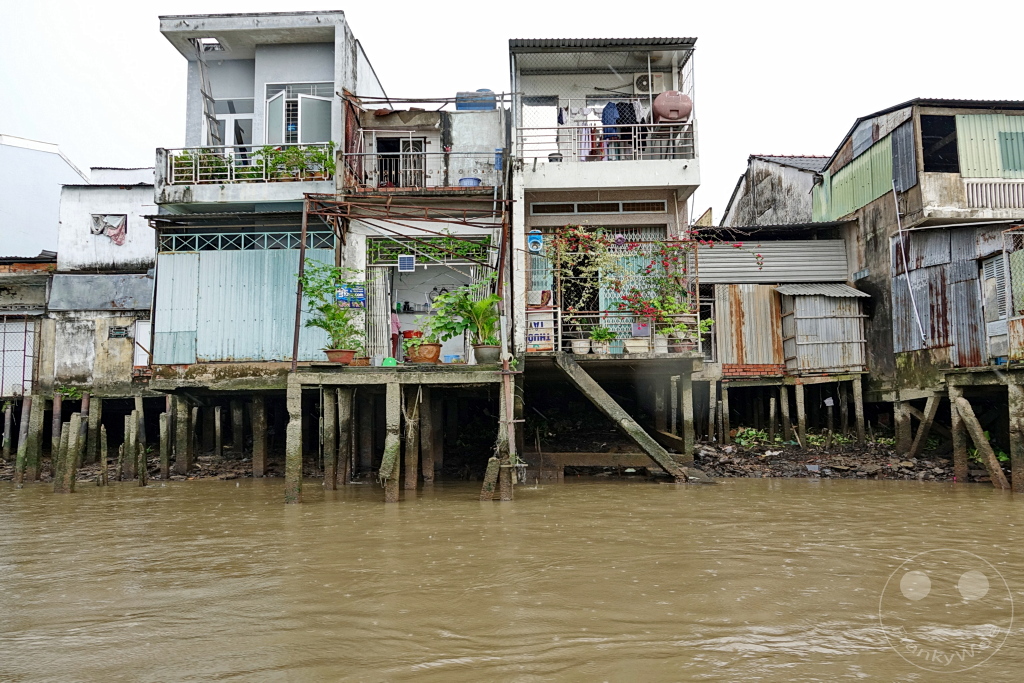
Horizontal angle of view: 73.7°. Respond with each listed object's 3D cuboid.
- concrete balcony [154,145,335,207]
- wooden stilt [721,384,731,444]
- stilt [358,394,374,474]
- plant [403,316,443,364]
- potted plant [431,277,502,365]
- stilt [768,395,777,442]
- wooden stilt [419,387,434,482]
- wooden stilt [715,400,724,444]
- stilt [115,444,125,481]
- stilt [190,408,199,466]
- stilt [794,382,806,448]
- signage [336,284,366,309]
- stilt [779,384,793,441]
[{"bbox_3d":[-6.262,-3.894,16.722,4.220,1.300,1.250,-1,-5,2],"label":"concrete balcony"},{"bbox_3d":[5.598,1.903,17.800,0.140,1.555,0.140,-1,-5,2],"label":"wooden stilt"},{"bbox_3d":[-3.292,2.089,15.500,0.260,1.779,0.260,-1,-5,0],"label":"stilt"},{"bbox_3d":[-1.696,-0.020,12.942,0.740,0.914,0.660,-1,-5,1],"label":"plant"},{"bbox_3d":[-0.840,-0.355,12.600,1.220,1.500,1.050,-1,-5,0],"label":"potted plant"},{"bbox_3d":[6.563,1.978,17.200,0.130,1.140,0.130,3,-5,0],"label":"stilt"},{"bbox_3d":[-2.023,2.240,16.400,0.220,2.300,0.210,-3,-5,2],"label":"wooden stilt"},{"bbox_3d":[5.069,1.974,16.648,0.125,1.042,0.125,-1,-5,1],"label":"wooden stilt"},{"bbox_3d":[-9.749,2.994,17.000,0.120,0.925,0.120,-1,-5,2],"label":"stilt"},{"bbox_3d":[-7.987,2.368,17.200,0.150,1.468,0.150,-1,-5,0],"label":"stilt"},{"bbox_3d":[7.306,1.871,17.200,0.160,1.615,0.160,-1,-5,2],"label":"stilt"},{"bbox_3d":[-3.597,-1.008,15.300,0.670,0.540,0.030,-1,-5,0],"label":"signage"},{"bbox_3d":[6.876,1.810,17.100,0.170,1.447,0.170,-1,-5,0],"label":"stilt"}]

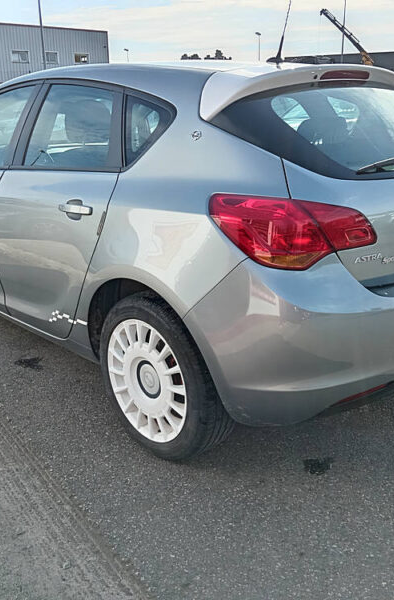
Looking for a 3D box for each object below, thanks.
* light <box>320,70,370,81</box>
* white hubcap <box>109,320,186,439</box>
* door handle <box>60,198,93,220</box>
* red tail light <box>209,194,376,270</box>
[{"bbox_3d":[0.566,-0.848,2.187,0.310,0.042,0.035,-17,24,-40],"label":"light"},{"bbox_3d":[-0.189,0.300,2.141,0.050,0.470,0.470,-15,23,-40],"label":"white hubcap"},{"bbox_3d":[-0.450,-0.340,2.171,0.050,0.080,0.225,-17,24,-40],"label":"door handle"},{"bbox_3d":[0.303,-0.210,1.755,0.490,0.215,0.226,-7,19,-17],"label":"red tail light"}]

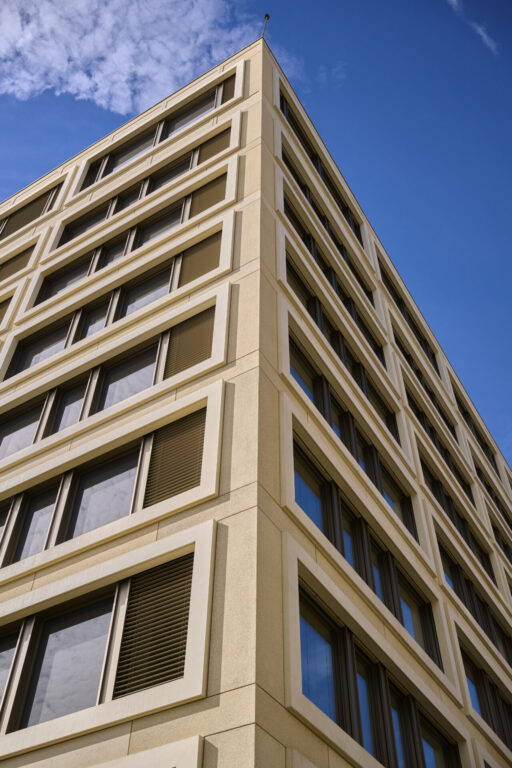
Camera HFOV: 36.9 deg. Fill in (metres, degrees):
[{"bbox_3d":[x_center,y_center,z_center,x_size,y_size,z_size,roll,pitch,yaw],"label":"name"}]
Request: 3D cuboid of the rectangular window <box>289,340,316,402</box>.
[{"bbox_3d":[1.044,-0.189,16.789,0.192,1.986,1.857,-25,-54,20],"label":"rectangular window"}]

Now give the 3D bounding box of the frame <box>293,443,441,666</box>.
[{"bbox_3d":[2.290,3.608,15.558,0.192,2.105,7.017,-25,-54,20],"label":"frame"}]

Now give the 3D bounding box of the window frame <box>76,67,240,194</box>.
[{"bbox_3d":[-3.582,-9.115,28.271,6.989,3.141,0.252,-25,-54,20],"label":"window frame"}]

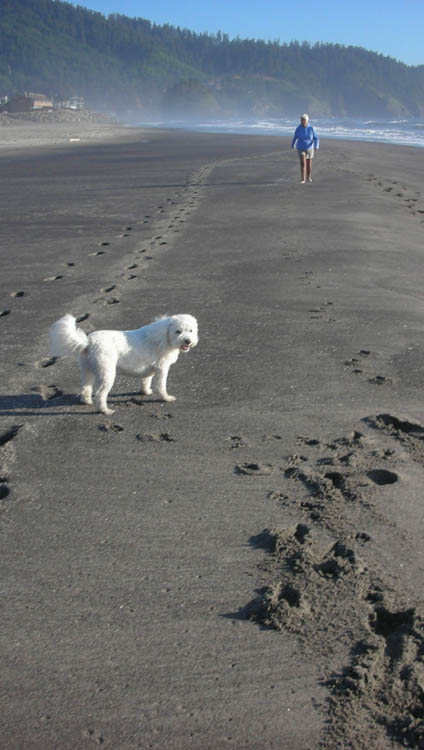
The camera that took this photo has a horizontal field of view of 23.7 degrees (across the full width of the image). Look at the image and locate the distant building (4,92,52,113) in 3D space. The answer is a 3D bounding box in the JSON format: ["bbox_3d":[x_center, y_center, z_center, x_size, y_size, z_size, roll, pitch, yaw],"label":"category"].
[{"bbox_3d":[-66.600,-98.793,366.972,11.000,7.400,14.000,4,15,16],"label":"distant building"}]

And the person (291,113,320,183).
[{"bbox_3d":[2.281,-5.562,24.794,0.680,1.660,0.420,1,14,4],"label":"person"}]

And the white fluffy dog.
[{"bbox_3d":[-0.475,-0.079,5.590,0.840,0.500,0.280,-10,17,-35],"label":"white fluffy dog"}]

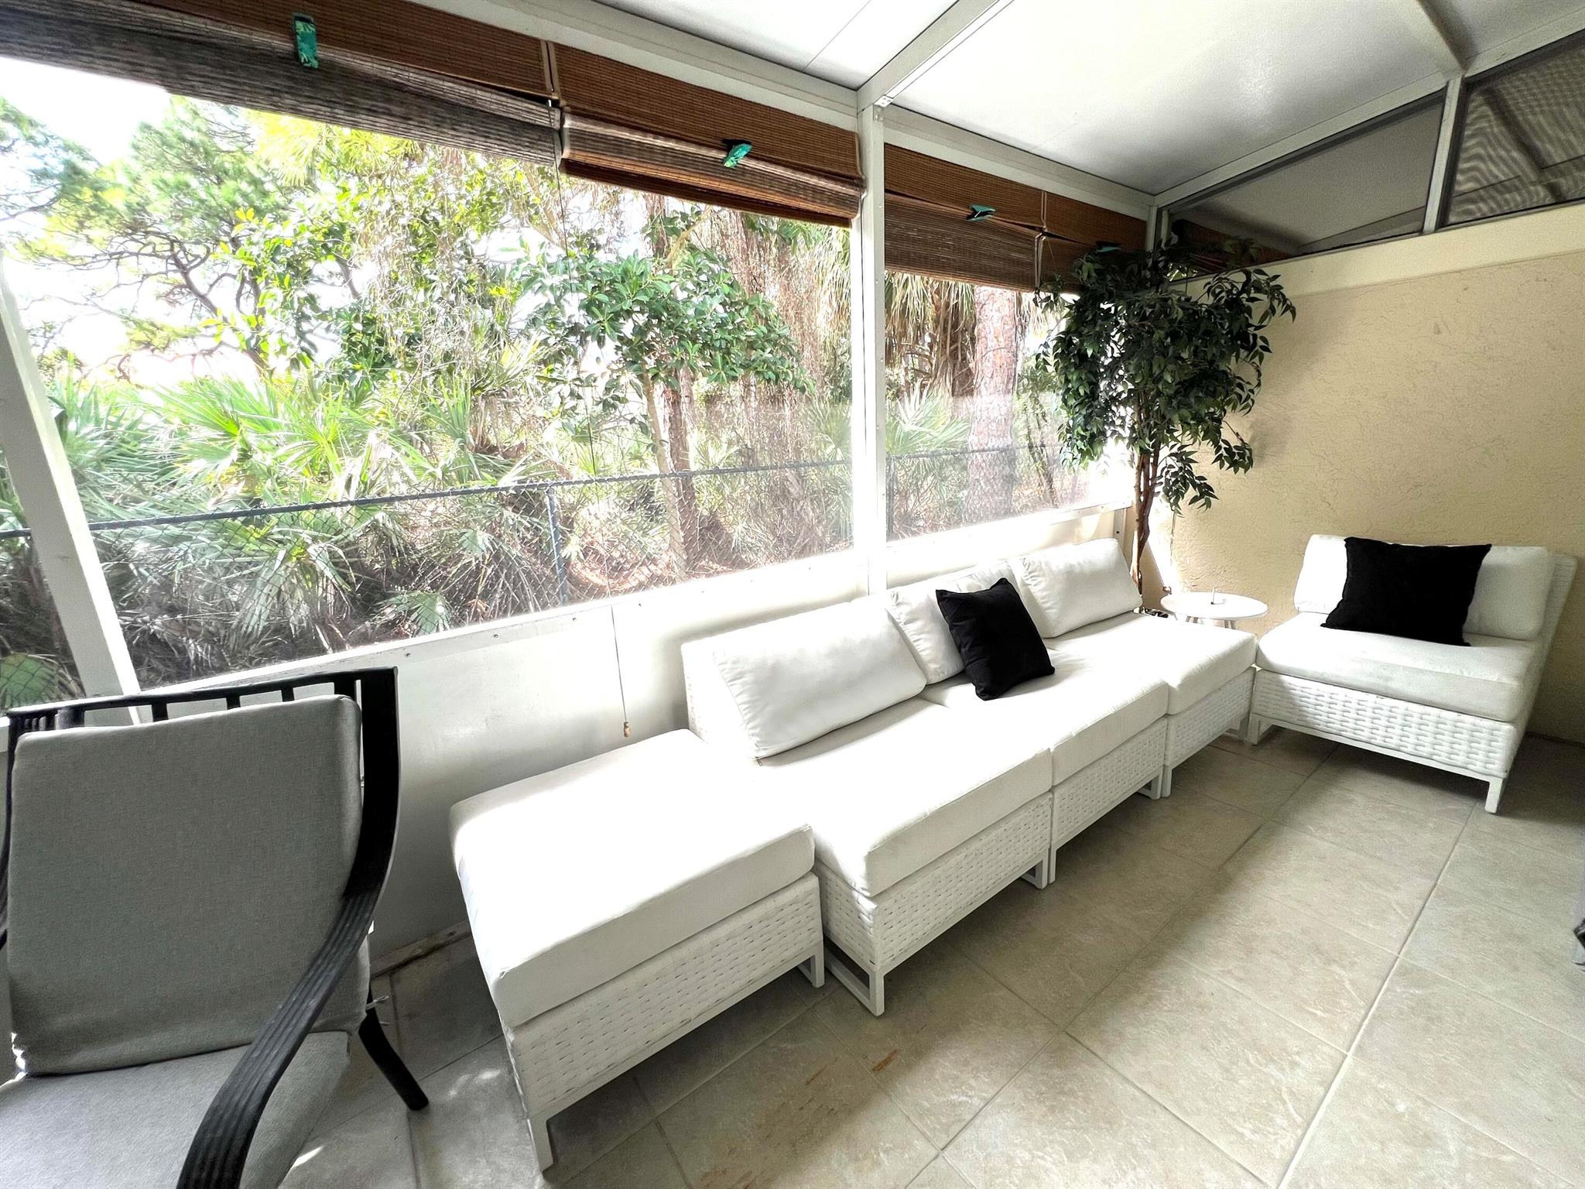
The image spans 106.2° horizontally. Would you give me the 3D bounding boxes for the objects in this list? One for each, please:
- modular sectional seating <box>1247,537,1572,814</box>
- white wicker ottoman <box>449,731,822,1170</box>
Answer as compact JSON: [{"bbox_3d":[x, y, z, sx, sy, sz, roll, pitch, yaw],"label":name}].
[{"bbox_3d":[2.489,0.218,2.432,0.894,0.801,0.694,-13,16,-35],"label":"modular sectional seating"},{"bbox_3d":[-0.414,0.779,1.571,0.692,0.473,0.711,-12,15,-32],"label":"white wicker ottoman"}]

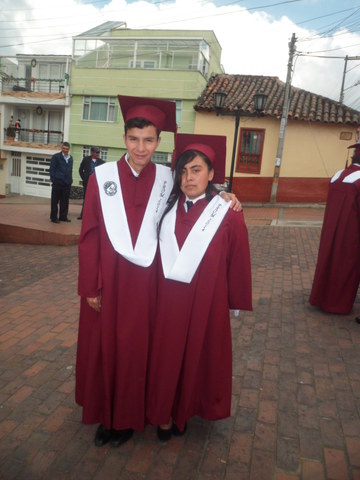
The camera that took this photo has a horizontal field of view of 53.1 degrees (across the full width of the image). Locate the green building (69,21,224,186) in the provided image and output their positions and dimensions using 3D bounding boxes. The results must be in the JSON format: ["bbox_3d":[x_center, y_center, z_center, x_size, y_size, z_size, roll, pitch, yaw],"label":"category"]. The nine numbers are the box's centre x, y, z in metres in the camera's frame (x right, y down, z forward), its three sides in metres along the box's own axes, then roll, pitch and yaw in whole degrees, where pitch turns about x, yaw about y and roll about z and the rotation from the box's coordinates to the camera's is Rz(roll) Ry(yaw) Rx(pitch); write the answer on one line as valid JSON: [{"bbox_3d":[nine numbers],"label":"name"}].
[{"bbox_3d":[-1.760,-7.419,22.105,7.100,9.900,6.800,8,10,13],"label":"green building"}]

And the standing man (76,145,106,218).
[{"bbox_3d":[-2.090,-1.306,8.462,0.570,1.687,0.360,0,11,-30],"label":"standing man"}]

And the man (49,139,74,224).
[{"bbox_3d":[-2.553,-1.225,7.780,0.500,1.711,0.330,-1,11,-33],"label":"man"}]

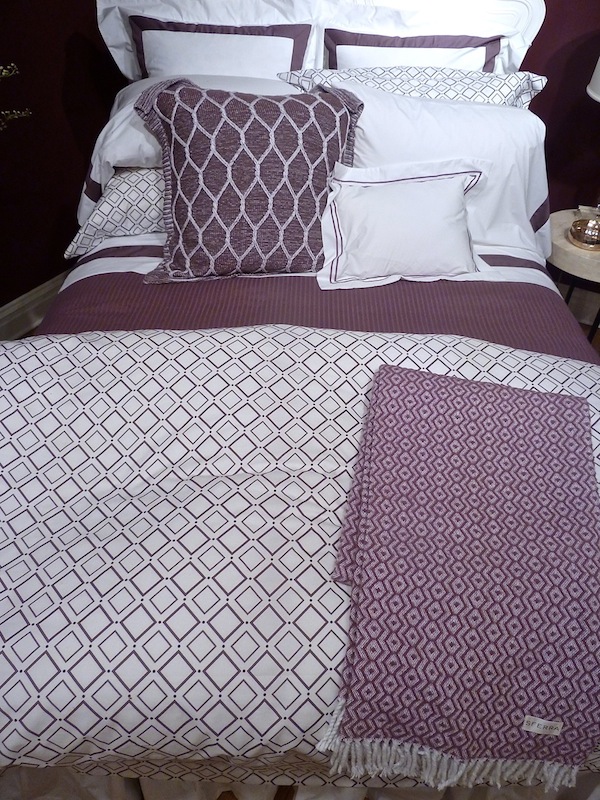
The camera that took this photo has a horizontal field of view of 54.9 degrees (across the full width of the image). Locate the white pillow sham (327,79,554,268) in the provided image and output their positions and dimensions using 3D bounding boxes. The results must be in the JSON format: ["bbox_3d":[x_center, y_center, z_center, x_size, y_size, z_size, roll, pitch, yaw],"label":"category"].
[{"bbox_3d":[0.425,-0.751,1.898,0.740,0.500,0.200,1,8,1],"label":"white pillow sham"}]

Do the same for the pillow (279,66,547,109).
[{"bbox_3d":[0.380,-0.859,2.002,0.840,0.500,0.170,1,5,1],"label":"pillow"}]

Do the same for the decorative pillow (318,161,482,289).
[{"bbox_3d":[0.300,-0.515,1.709,0.470,0.360,0.130,-4,15,-4],"label":"decorative pillow"}]

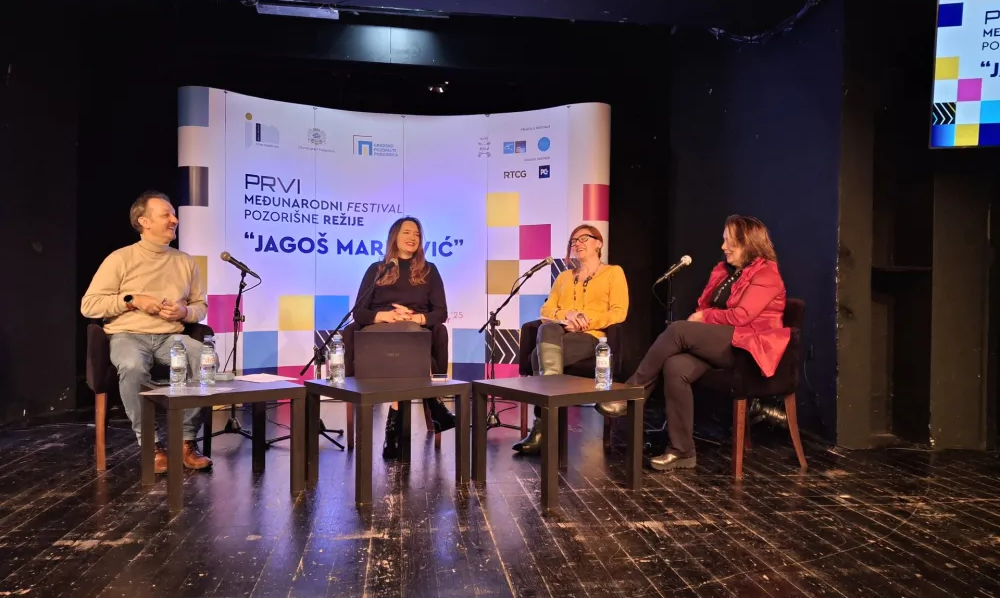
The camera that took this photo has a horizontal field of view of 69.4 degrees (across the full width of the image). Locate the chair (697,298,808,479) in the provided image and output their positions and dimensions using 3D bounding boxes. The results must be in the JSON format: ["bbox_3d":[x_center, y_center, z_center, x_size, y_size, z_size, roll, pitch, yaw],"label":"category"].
[{"bbox_3d":[1.238,0.418,3.704,0.570,0.840,0.580,0,0,-24],"label":"chair"}]

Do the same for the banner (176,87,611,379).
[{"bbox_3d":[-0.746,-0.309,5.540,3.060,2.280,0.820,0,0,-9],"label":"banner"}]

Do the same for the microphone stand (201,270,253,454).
[{"bbox_3d":[-1.536,0.332,4.210,0.500,1.000,0.450,0,0,0],"label":"microphone stand"}]

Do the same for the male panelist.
[{"bbox_3d":[-1.794,0.134,3.690,0.590,1.380,0.680,0,0,-34],"label":"male panelist"}]

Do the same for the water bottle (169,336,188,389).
[{"bbox_3d":[-1.416,0.271,3.180,0.065,0.224,0.065,0,0,0],"label":"water bottle"}]

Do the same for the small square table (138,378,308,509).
[{"bbox_3d":[-1.223,0.603,3.180,0.550,0.450,0.550,0,0,-36],"label":"small square table"}]

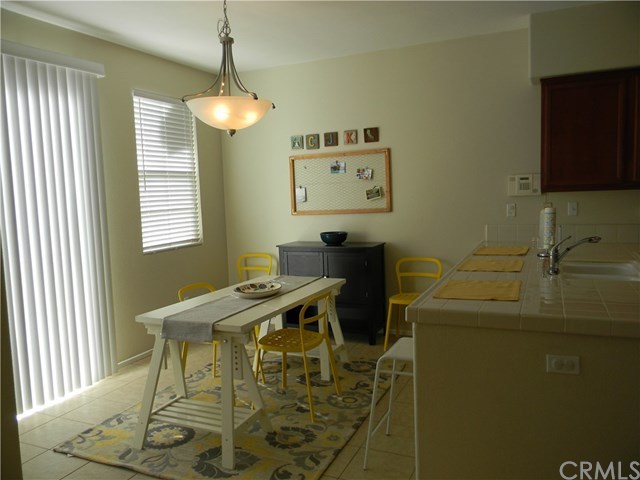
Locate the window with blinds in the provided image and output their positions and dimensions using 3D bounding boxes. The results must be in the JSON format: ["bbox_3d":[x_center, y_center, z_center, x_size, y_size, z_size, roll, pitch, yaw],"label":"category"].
[{"bbox_3d":[-1.448,-0.638,4.994,0.080,1.460,0.850,0,5,25],"label":"window with blinds"}]

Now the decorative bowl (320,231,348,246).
[{"bbox_3d":[0.142,-0.004,5.003,0.285,0.116,0.285,-2,5,0],"label":"decorative bowl"}]

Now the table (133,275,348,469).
[{"bbox_3d":[-0.402,0.738,3.593,0.750,0.727,1.820,0,5,25],"label":"table"}]

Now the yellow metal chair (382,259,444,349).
[{"bbox_3d":[0.848,0.572,4.671,0.460,0.777,0.500,0,5,25],"label":"yellow metal chair"}]

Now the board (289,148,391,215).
[{"bbox_3d":[0.192,-0.564,5.179,1.080,0.610,0.035,0,5,25],"label":"board"}]

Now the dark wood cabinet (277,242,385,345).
[{"bbox_3d":[0.129,0.499,5.108,1.000,0.902,0.400,0,5,25],"label":"dark wood cabinet"}]

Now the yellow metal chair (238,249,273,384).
[{"bbox_3d":[-0.772,0.568,5.428,0.460,0.777,0.500,0,5,25],"label":"yellow metal chair"}]

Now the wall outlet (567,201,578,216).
[{"bbox_3d":[2.116,-0.256,4.326,0.073,0.117,0.012,0,5,25],"label":"wall outlet"}]

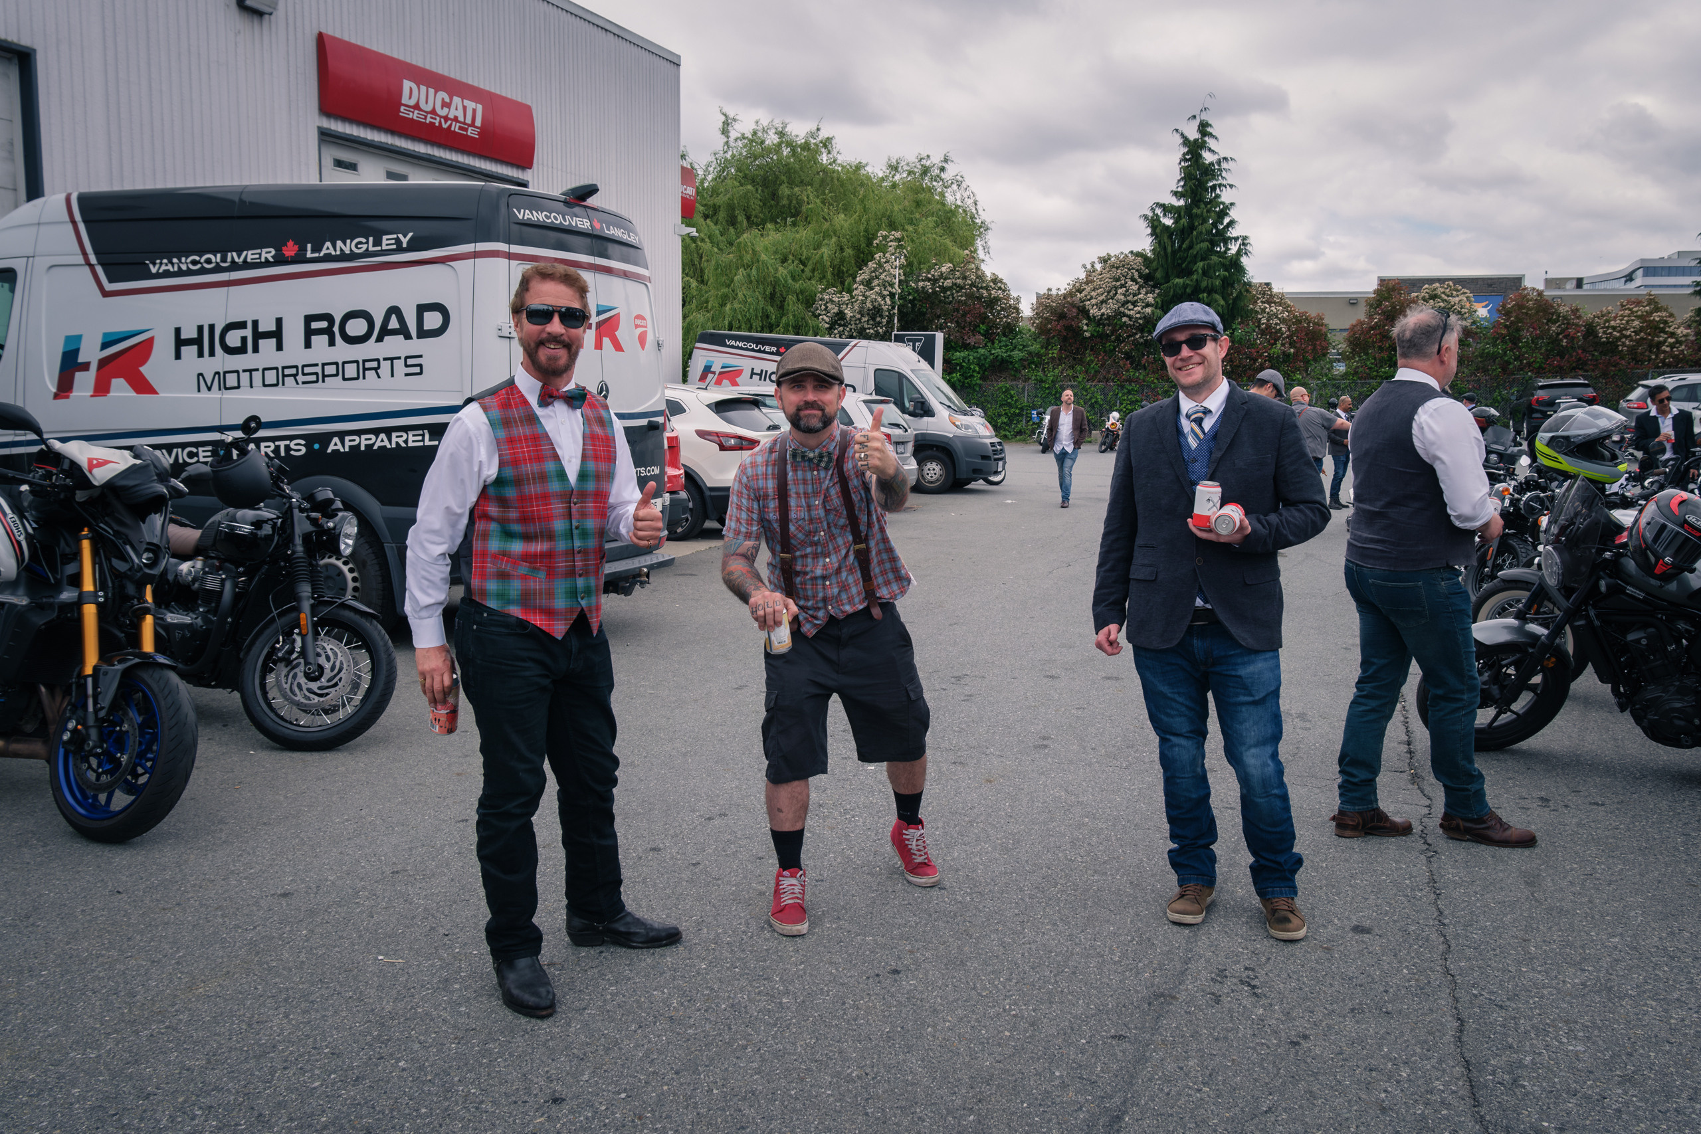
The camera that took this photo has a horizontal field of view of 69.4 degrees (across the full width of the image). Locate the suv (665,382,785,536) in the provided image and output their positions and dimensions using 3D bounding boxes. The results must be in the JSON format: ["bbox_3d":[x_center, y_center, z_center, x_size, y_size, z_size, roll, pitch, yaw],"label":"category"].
[{"bbox_3d":[-2.784,-1.280,14.446,4.380,1.600,1.880,4,8,23],"label":"suv"}]

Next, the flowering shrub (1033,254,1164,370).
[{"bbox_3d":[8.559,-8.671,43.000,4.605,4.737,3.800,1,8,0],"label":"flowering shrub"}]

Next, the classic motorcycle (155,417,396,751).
[{"bbox_3d":[-2.919,0.063,5.273,2.150,1.300,0.840,4,8,20],"label":"classic motorcycle"}]

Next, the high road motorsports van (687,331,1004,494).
[{"bbox_3d":[0.020,-2.742,21.702,5.500,2.550,2.100,5,8,17],"label":"high road motorsports van"}]

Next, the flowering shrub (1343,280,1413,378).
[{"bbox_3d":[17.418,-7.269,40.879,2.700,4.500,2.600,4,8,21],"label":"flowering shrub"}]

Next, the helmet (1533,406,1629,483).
[{"bbox_3d":[3.186,-0.538,5.350,0.260,0.300,0.360,-3,16,-31],"label":"helmet"}]

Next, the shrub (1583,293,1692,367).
[{"bbox_3d":[26.622,-7.774,41.500,3.726,2.889,3.200,1,8,0],"label":"shrub"}]

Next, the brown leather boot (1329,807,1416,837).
[{"bbox_3d":[1.809,0.857,4.265,0.300,0.140,0.110,0,7,-6],"label":"brown leather boot"}]

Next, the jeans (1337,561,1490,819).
[{"bbox_3d":[1.920,0.385,4.211,0.450,0.940,0.390,1,7,-4],"label":"jeans"}]

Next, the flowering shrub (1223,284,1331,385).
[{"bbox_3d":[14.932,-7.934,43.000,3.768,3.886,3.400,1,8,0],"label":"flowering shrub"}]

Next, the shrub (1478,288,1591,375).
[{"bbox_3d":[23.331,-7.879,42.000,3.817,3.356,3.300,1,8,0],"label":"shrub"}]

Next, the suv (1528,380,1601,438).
[{"bbox_3d":[21.102,-4.755,36.826,1.840,1.660,4.630,4,8,21],"label":"suv"}]

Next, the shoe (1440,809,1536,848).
[{"bbox_3d":[2.222,0.886,4.270,0.300,0.120,0.110,5,8,28],"label":"shoe"}]

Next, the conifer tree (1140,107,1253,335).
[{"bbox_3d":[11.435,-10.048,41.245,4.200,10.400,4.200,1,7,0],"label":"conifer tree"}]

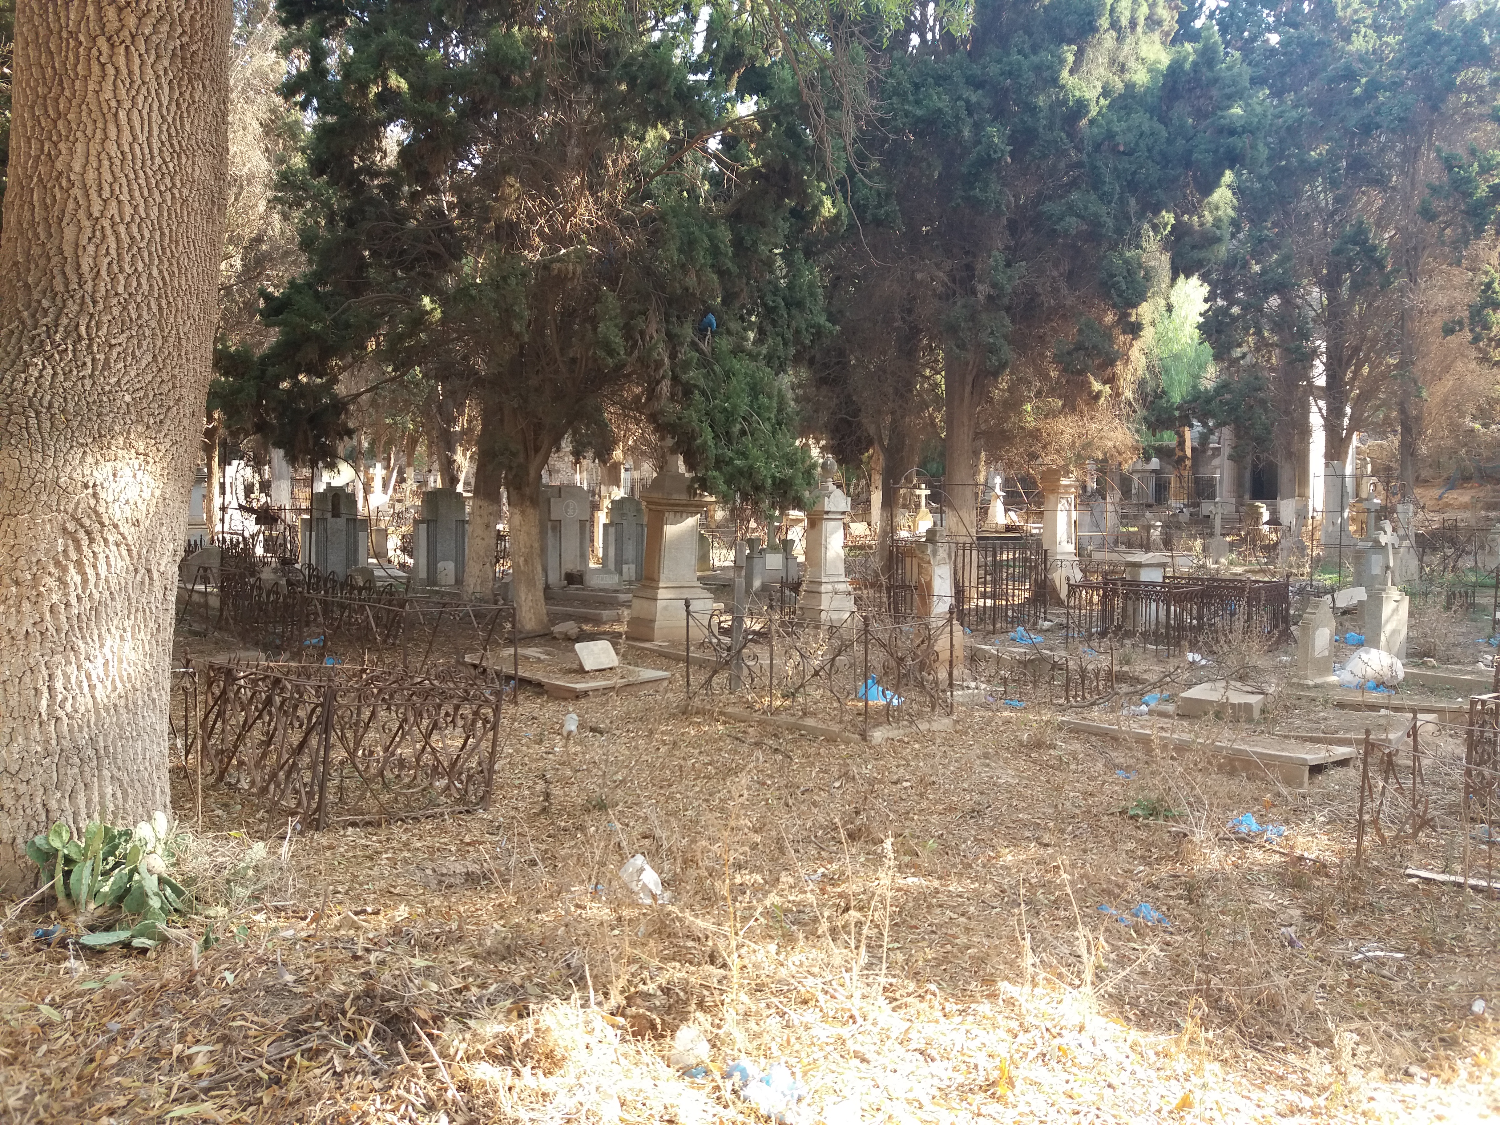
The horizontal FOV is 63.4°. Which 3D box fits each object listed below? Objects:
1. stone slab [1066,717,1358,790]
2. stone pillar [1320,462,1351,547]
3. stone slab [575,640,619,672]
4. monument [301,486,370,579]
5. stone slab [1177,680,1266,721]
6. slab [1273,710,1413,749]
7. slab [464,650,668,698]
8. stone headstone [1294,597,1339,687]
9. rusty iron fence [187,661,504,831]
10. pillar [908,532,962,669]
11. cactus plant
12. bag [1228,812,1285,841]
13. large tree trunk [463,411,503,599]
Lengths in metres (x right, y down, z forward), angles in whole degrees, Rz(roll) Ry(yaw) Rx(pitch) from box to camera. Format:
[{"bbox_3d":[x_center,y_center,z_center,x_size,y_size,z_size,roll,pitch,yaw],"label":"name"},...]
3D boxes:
[{"bbox_3d":[3.053,1.266,8.300,0.600,0.200,1.900,-1,3,-37],"label":"stone slab"},{"bbox_3d":[13.973,-1.383,28.964,0.550,2.012,0.550,-1,3,-35],"label":"stone pillar"},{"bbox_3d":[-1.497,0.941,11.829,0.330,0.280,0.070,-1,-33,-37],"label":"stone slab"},{"bbox_3d":[-8.444,-0.577,24.699,1.360,1.944,0.420,-1,2,-30],"label":"monument"},{"bbox_3d":[3.499,1.024,8.996,0.520,0.170,0.580,2,4,38],"label":"stone slab"},{"bbox_3d":[4.377,1.258,9.080,0.820,0.120,1.150,2,2,30],"label":"slab"},{"bbox_3d":[-1.815,1.116,11.770,0.970,0.125,2.300,-1,3,-37],"label":"slab"},{"bbox_3d":[4.786,0.643,10.231,0.400,0.740,0.190,-2,4,-35],"label":"stone headstone"},{"bbox_3d":[-2.310,0.912,6.833,0.950,0.660,1.850,-3,4,-40],"label":"rusty iron fence"},{"bbox_3d":[1.681,0.366,11.017,0.340,1.270,0.340,-2,3,-30],"label":"pillar"},{"bbox_3d":[-2.456,1.169,4.610,0.560,0.380,0.420,-2,3,-27],"label":"cactus plant"},{"bbox_3d":[2.423,1.252,5.798,0.240,0.090,0.200,1,3,15],"label":"bag"},{"bbox_3d":[-3.933,-0.823,17.825,0.520,2.850,0.500,0,3,0],"label":"large tree trunk"}]

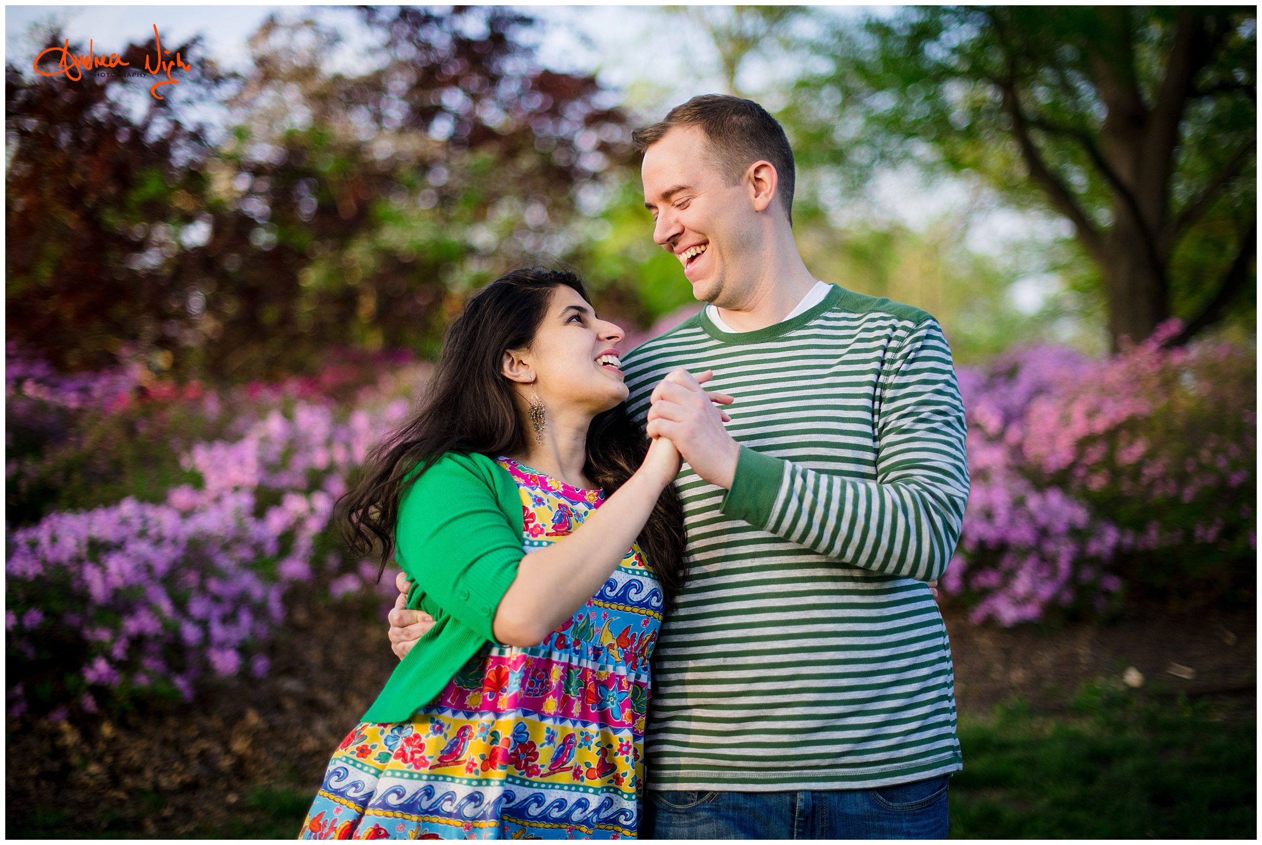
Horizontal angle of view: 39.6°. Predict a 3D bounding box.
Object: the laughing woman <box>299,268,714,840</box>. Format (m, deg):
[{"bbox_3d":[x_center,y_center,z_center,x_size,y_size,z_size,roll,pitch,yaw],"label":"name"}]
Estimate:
[{"bbox_3d":[-0.150,0.580,2.200,0.500,1.600,0.430,-2,4,-36],"label":"laughing woman"}]

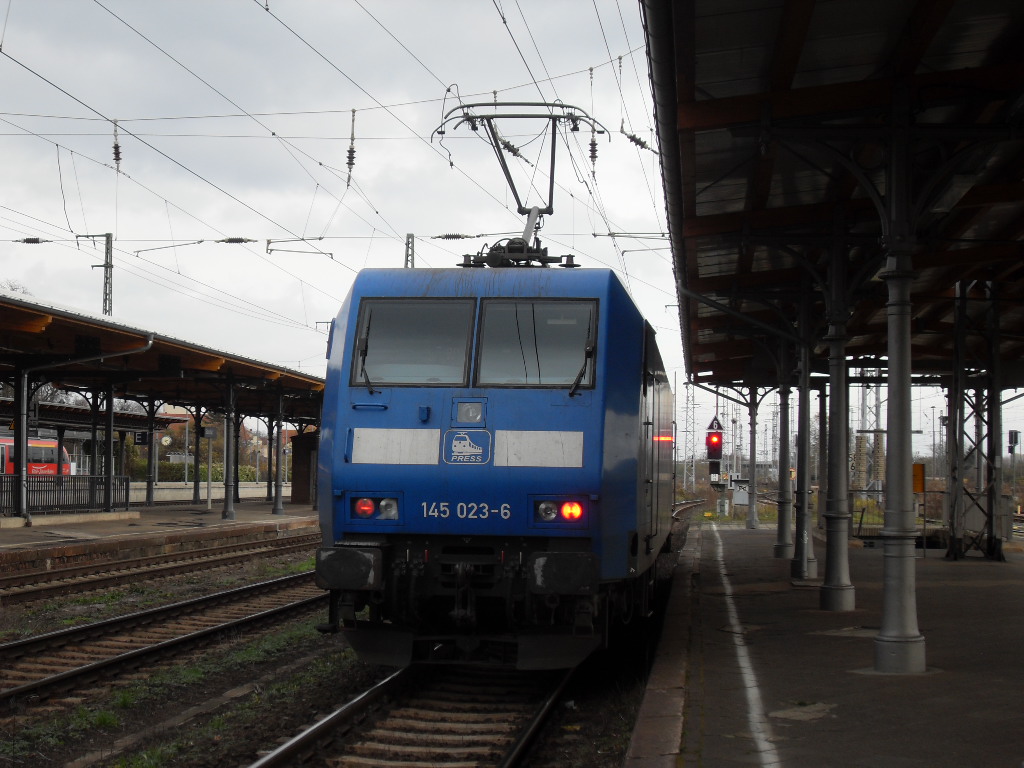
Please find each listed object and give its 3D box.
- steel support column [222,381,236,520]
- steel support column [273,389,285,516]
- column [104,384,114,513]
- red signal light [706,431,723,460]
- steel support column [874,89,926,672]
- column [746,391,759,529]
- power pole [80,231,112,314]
[{"bbox_3d":[-8.774,1.938,54.417,0.400,4.500,0.400,0,-3,6],"label":"steel support column"},{"bbox_3d":[-8.117,2.285,60.917,0.390,4.500,0.390,0,-3,6],"label":"steel support column"},{"bbox_3d":[-11.139,1.745,48.393,0.240,3.600,0.240,0,-3,6],"label":"column"},{"bbox_3d":[8.491,2.585,73.000,0.640,1.200,0.400,0,-3,6],"label":"red signal light"},{"bbox_3d":[3.063,-0.064,13.769,0.400,4.600,0.400,0,-3,6],"label":"steel support column"},{"bbox_3d":[7.110,2.022,51.516,0.380,4.450,0.380,0,-3,6],"label":"column"},{"bbox_3d":[-20.974,-0.748,87.644,1.700,13.700,0.600,0,-3,6],"label":"power pole"}]

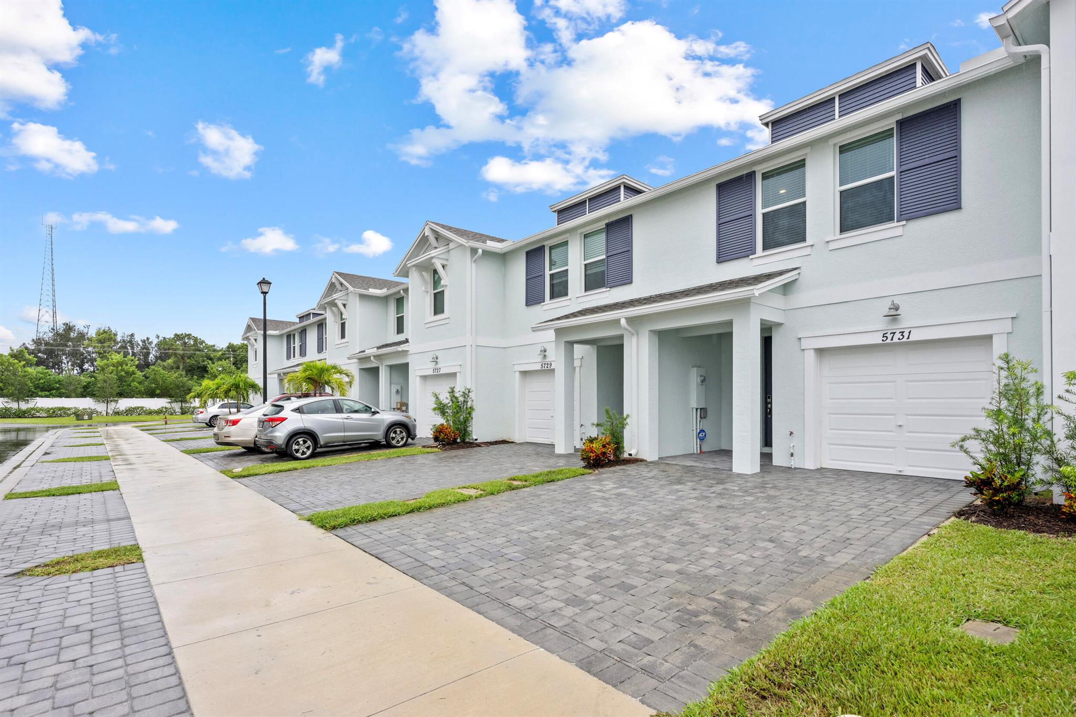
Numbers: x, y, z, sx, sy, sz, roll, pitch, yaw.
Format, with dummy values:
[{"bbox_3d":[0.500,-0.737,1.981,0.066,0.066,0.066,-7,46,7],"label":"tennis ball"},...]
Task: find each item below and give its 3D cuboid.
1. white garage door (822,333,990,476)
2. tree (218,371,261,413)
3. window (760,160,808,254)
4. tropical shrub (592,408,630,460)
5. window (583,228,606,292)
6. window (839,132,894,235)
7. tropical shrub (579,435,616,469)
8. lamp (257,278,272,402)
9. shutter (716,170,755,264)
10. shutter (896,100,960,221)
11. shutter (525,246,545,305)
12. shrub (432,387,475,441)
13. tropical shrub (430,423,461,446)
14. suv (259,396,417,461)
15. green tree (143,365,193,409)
[{"bbox_3d":[5.861,0.815,8.321,0.150,2.184,2.395,0,-2,-41],"label":"white garage door"},{"bbox_3d":[-16.024,2.278,27.200,2.100,3.115,2.100,2,-3,-41],"label":"tree"},{"bbox_3d":[4.602,-2.870,9.555,0.100,1.550,0.850,2,-4,-41],"label":"window"},{"bbox_3d":[1.574,1.593,10.750,0.780,1.122,0.780,0,-3,0],"label":"tropical shrub"},{"bbox_3d":[1.471,-2.523,13.142,0.100,1.550,0.850,2,-4,-41],"label":"window"},{"bbox_3d":[5.562,-2.988,8.634,0.100,1.577,0.906,0,-2,-41],"label":"window"},{"bbox_3d":[1.151,1.800,9.800,0.640,0.650,0.660,0,-3,0],"label":"tropical shrub"},{"bbox_3d":[-9.303,0.100,17.300,0.470,5.700,0.470,2,-4,-41],"label":"lamp"},{"bbox_3d":[3.949,-2.835,10.166,0.050,1.610,0.820,2,-4,-41],"label":"shutter"},{"bbox_3d":[6.072,-3.043,7.910,0.070,1.635,0.812,0,-2,-41],"label":"shutter"},{"bbox_3d":[-0.079,-2.416,14.998,0.070,1.641,0.857,0,-2,-41],"label":"shutter"},{"bbox_3d":[-2.590,1.680,15.500,1.200,1.750,1.280,0,-3,0],"label":"shrub"},{"bbox_3d":[-2.723,2.274,15.100,0.800,0.720,0.850,0,-3,0],"label":"tropical shrub"},{"bbox_3d":[-5.670,1.880,14.690,4.300,1.600,1.780,2,-3,-40],"label":"suv"},{"bbox_3d":[-38.540,3.289,53.000,4.300,5.200,4.500,2,-4,-41],"label":"green tree"}]

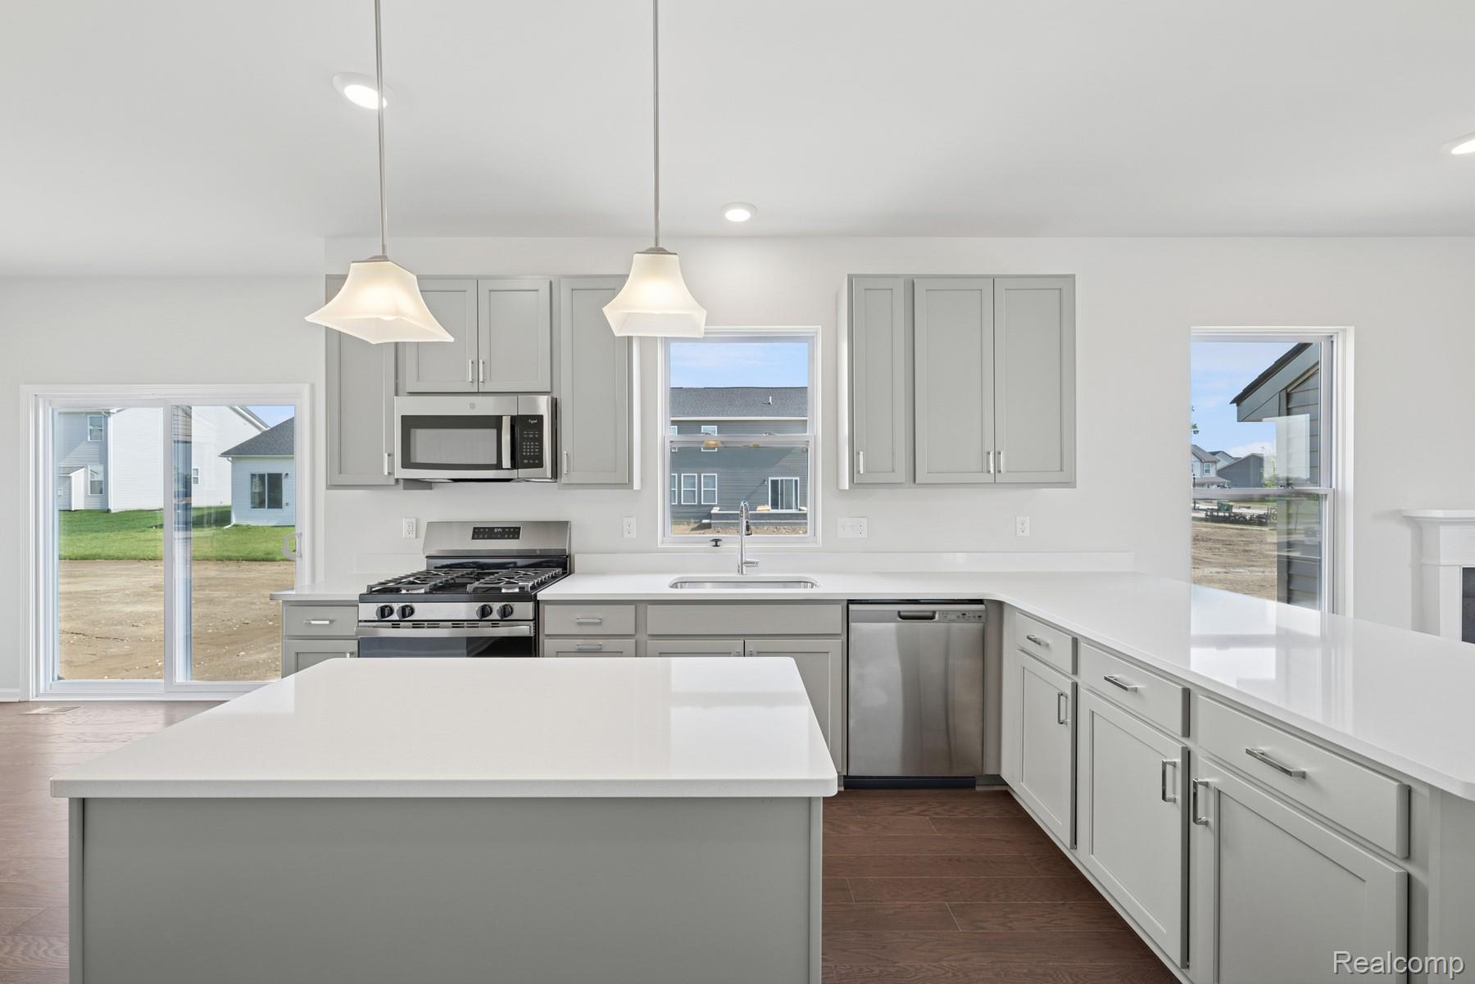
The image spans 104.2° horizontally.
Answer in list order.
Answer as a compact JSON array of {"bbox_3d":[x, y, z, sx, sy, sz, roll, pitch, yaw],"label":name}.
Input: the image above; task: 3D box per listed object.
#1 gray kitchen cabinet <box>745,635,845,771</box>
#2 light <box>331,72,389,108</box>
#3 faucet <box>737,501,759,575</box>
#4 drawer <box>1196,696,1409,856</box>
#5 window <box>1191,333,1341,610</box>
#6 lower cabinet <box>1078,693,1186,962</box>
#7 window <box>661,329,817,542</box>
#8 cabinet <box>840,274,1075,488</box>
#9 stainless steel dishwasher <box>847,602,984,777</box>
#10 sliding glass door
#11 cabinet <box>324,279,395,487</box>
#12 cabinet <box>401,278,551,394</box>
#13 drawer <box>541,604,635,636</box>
[{"bbox_3d":[0.256,0.944,2.810,0.440,0.598,0.520,0,0,0],"label":"gray kitchen cabinet"},{"bbox_3d":[-1.300,-1.390,2.000,0.175,0.030,0.175,0,0,0],"label":"light"},{"bbox_3d":[0.055,0.246,2.970,0.115,0.395,0.235,0,0,0],"label":"faucet"},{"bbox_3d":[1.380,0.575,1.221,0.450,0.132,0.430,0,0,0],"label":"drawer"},{"bbox_3d":[2.953,0.005,3.205,0.890,1.800,0.100,0,0,0],"label":"window"},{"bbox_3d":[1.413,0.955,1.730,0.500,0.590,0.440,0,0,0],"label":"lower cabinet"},{"bbox_3d":[0.008,-0.305,3.205,0.880,1.190,0.100,0,0,0],"label":"window"},{"bbox_3d":[1.118,-0.549,3.000,1.137,1.067,0.325,0,0,0],"label":"cabinet"},{"bbox_3d":[0.795,0.890,2.835,0.607,0.800,0.600,0,0,0],"label":"stainless steel dishwasher"},{"bbox_3d":[-3.682,0.344,3.787,1.768,2.014,0.130,0,0,0],"label":"sliding glass door"},{"bbox_3d":[-1.862,-0.551,3.000,0.380,1.065,0.325,0,0,0],"label":"cabinet"},{"bbox_3d":[-1.275,-0.779,2.996,0.762,0.604,0.320,0,0,0],"label":"cabinet"},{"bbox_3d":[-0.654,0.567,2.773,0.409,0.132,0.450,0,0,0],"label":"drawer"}]

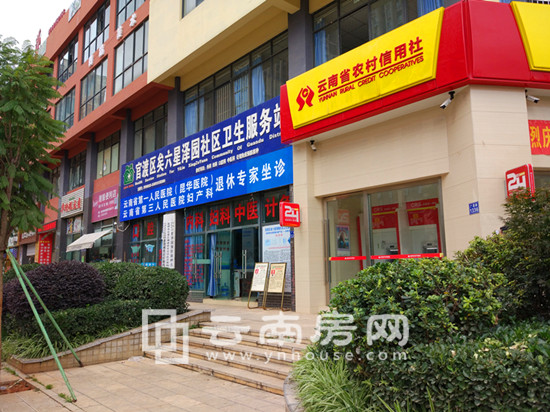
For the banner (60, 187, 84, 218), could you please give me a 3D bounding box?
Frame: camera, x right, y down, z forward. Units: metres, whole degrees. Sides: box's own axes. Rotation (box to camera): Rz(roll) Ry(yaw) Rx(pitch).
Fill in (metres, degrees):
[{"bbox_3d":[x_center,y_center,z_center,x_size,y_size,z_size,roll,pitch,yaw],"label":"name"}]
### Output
[{"bbox_3d":[-11.468,-0.100,25.100,0.120,1.310,3.948,7,-11,-41],"label":"banner"}]

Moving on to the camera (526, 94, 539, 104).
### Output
[{"bbox_3d":[4.874,-2.025,8.417,0.250,0.180,0.090,0,-8,-2],"label":"camera"}]

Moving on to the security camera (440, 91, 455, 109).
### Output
[{"bbox_3d":[3.287,-2.030,8.474,0.260,0.310,0.100,-7,-11,37],"label":"security camera"}]

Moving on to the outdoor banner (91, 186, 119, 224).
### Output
[{"bbox_3d":[-8.100,-0.082,21.203,0.120,1.367,3.245,7,-11,-41],"label":"outdoor banner"}]

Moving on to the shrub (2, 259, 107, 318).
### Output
[{"bbox_3d":[-4.652,1.811,9.333,2.000,1.360,2.120,7,-11,-41],"label":"shrub"}]

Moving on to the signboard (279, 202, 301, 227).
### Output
[{"bbox_3d":[0.391,0.240,11.179,0.595,0.593,0.129,7,-11,-41],"label":"signboard"}]

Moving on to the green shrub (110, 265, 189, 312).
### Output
[{"bbox_3d":[-2.845,1.905,10.086,1.500,1.080,1.700,6,-10,-41],"label":"green shrub"}]

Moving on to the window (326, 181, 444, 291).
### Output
[{"bbox_3d":[2.419,1.001,10.340,0.150,2.793,3.207,7,-11,-41],"label":"window"}]

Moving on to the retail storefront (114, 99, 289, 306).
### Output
[{"bbox_3d":[-3.116,0.455,15.736,0.900,5.778,11.074,7,-11,-41],"label":"retail storefront"}]

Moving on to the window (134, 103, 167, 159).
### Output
[{"bbox_3d":[-5.100,-3.072,18.638,0.150,1.950,3.700,7,-11,-41],"label":"window"}]

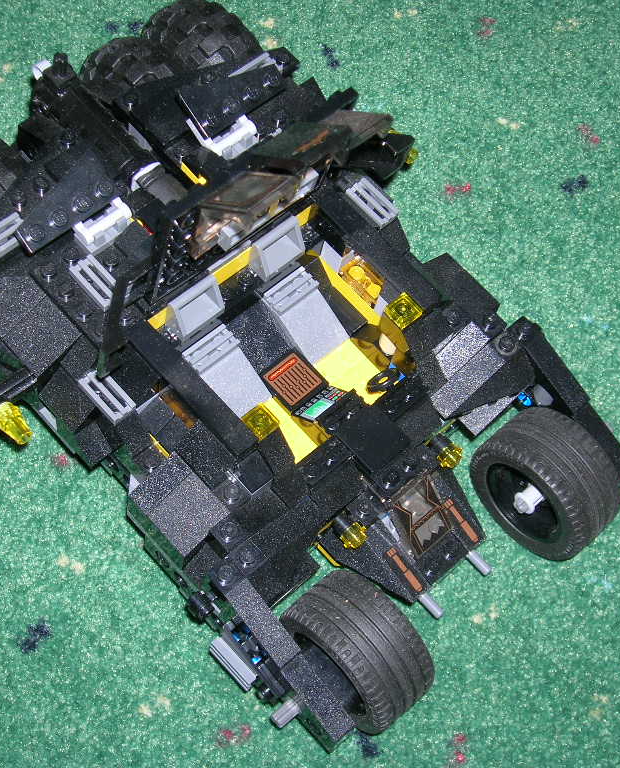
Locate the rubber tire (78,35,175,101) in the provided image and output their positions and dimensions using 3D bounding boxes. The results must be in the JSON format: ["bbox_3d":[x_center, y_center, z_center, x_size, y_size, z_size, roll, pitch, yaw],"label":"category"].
[{"bbox_3d":[-0.054,-0.091,0.470,0.026,0.056,0.056,-38,74,-21],"label":"rubber tire"}]

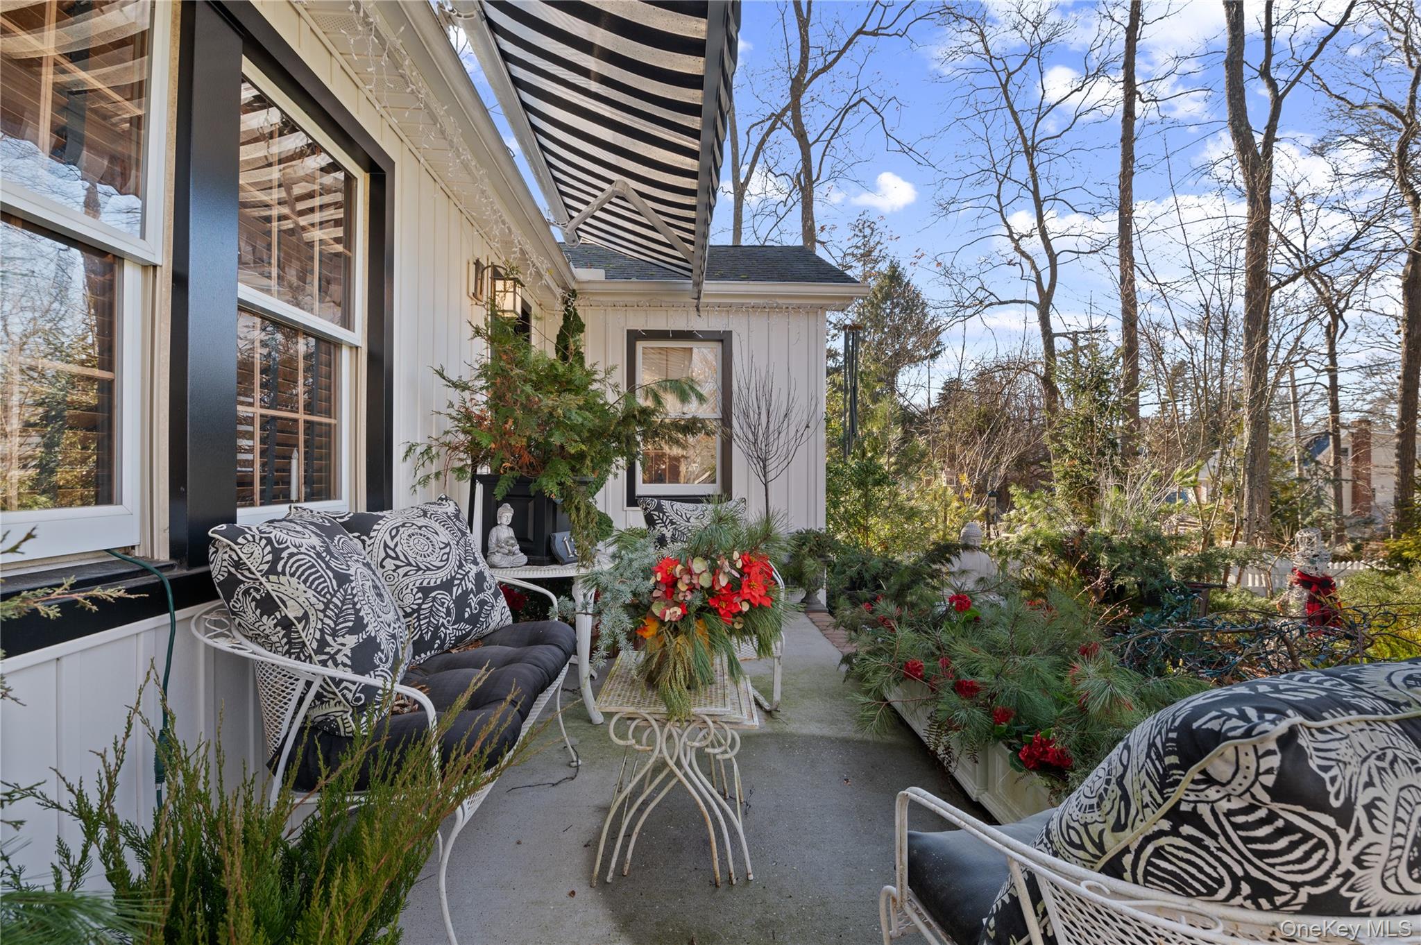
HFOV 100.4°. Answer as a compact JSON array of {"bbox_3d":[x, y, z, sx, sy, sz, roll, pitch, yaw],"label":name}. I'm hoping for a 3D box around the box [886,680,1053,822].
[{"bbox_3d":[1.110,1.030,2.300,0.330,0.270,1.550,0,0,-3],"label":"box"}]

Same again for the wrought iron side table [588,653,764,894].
[{"bbox_3d":[-0.095,0.925,1.945,0.470,0.490,0.560,0,0,-1],"label":"wrought iron side table"}]

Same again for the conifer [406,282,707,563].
[{"bbox_3d":[-0.780,-0.270,3.060,1.350,1.400,1.000,0,0,-6],"label":"conifer"}]

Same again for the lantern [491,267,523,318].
[{"bbox_3d":[-1.210,-1.070,3.520,0.180,0.280,0.170,0,0,-3],"label":"lantern"}]

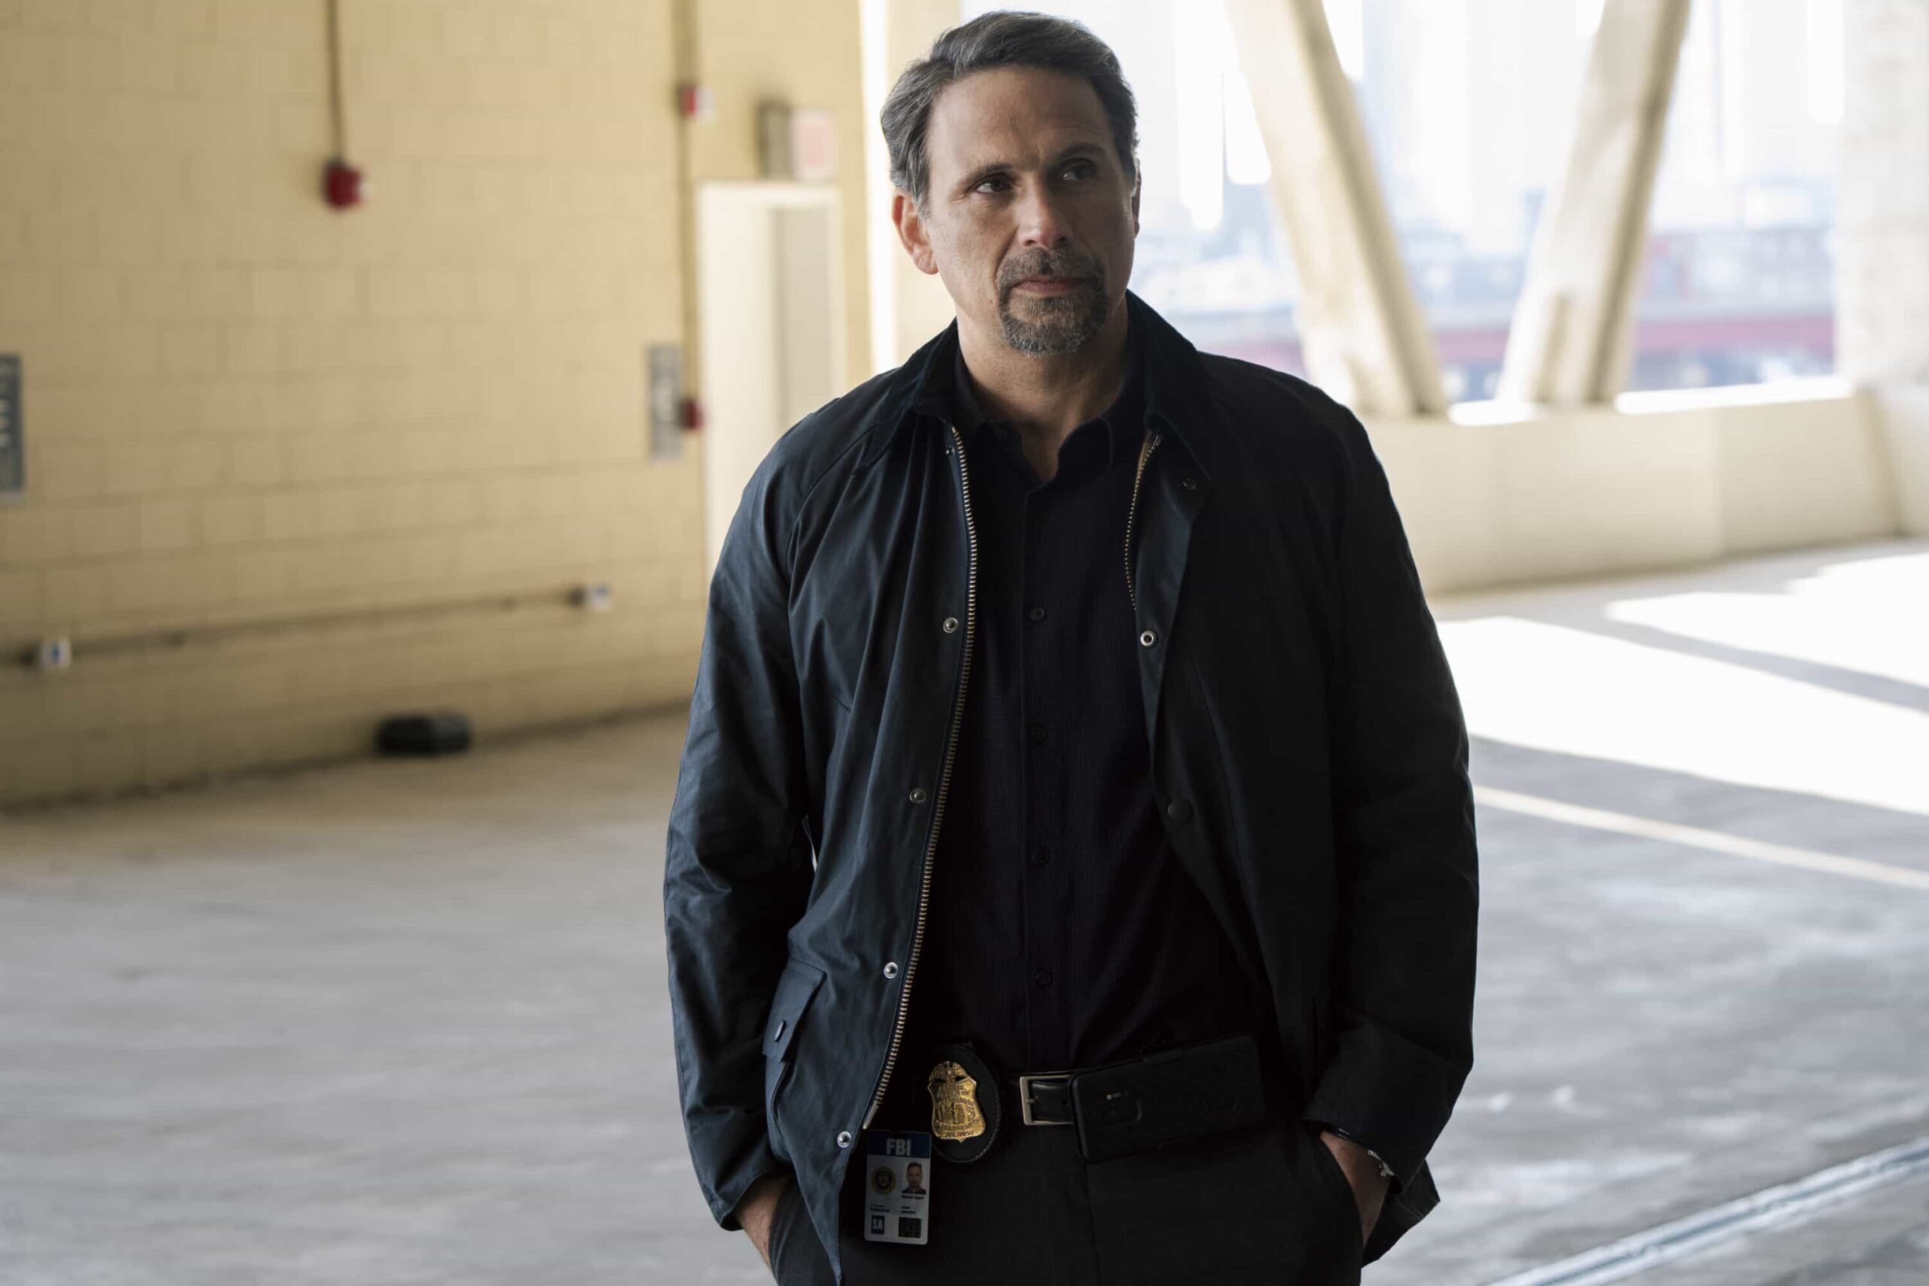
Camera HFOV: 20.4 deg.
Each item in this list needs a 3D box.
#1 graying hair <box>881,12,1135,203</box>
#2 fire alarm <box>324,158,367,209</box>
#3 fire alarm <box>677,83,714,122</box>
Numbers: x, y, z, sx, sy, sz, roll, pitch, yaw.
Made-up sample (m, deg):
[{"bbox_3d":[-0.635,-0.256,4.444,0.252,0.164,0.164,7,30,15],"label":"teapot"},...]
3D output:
[{"bbox_3d":[0.035,-0.399,4.080,0.187,0.170,0.215,-6,3,-14],"label":"graying hair"},{"bbox_3d":[-2.321,-1.722,20.050,0.100,0.170,0.120,0,3,25],"label":"fire alarm"},{"bbox_3d":[-1.141,-2.277,22.600,0.095,0.150,0.120,0,3,25],"label":"fire alarm"}]

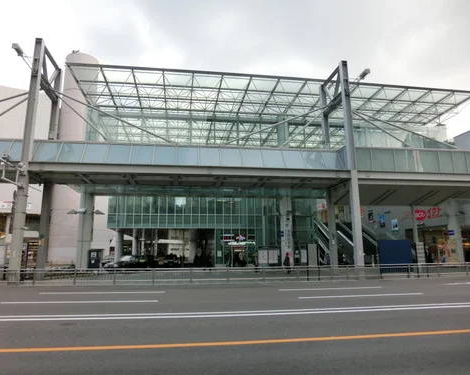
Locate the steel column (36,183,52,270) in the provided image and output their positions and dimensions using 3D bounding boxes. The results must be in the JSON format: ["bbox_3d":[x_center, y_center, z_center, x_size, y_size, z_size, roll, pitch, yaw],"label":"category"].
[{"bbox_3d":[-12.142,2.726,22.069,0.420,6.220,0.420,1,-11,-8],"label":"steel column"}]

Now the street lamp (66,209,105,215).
[{"bbox_3d":[-13.513,2.187,31.338,3.330,0.450,0.800,1,-11,-8],"label":"street lamp"}]

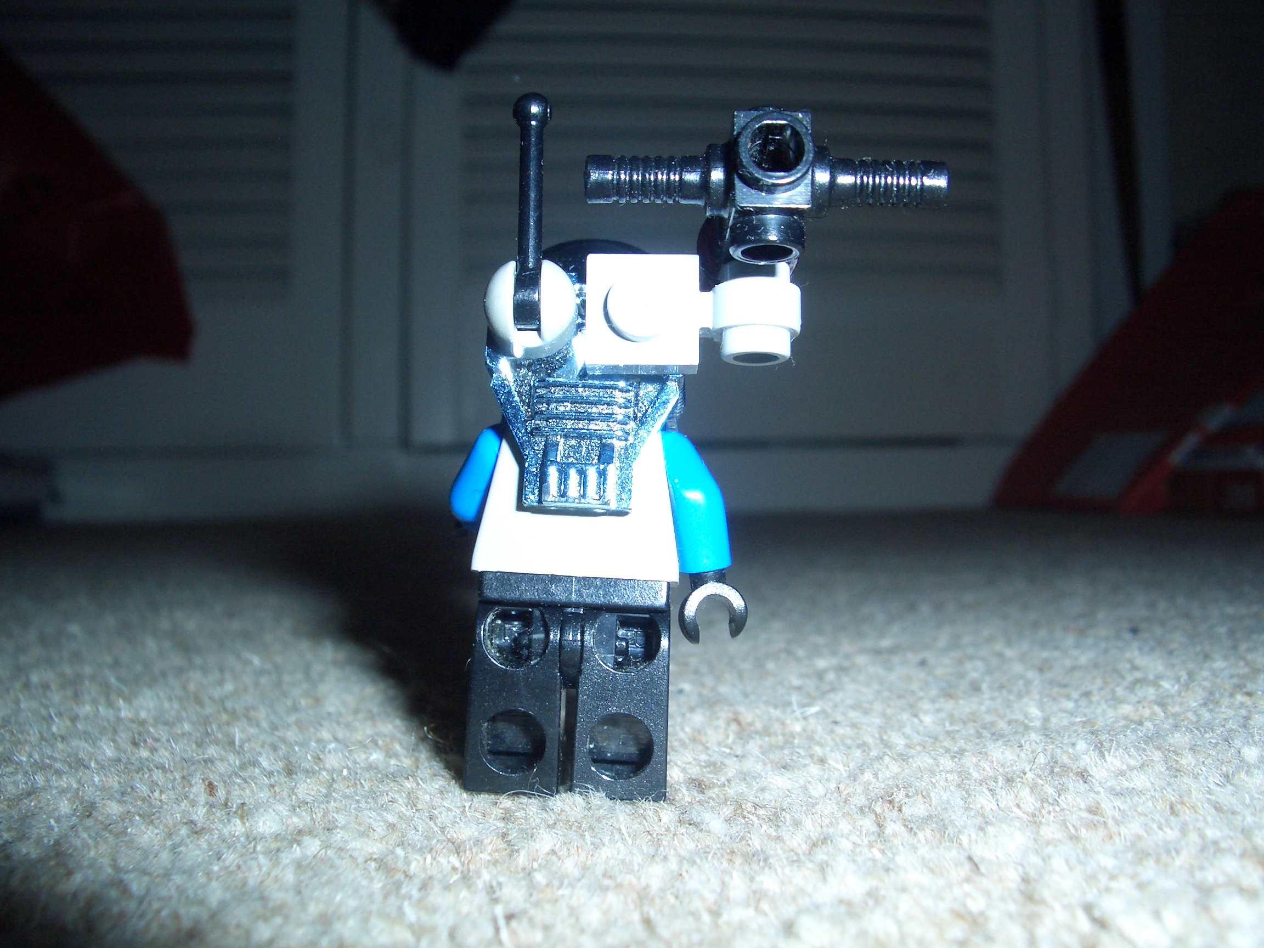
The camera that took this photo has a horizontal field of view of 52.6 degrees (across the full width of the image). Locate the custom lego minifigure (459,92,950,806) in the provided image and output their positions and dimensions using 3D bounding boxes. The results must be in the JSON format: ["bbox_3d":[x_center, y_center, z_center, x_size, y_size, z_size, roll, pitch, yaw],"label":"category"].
[{"bbox_3d":[0.003,-0.001,0.097,0.036,0.051,0.029,2,-4,-1],"label":"custom lego minifigure"}]

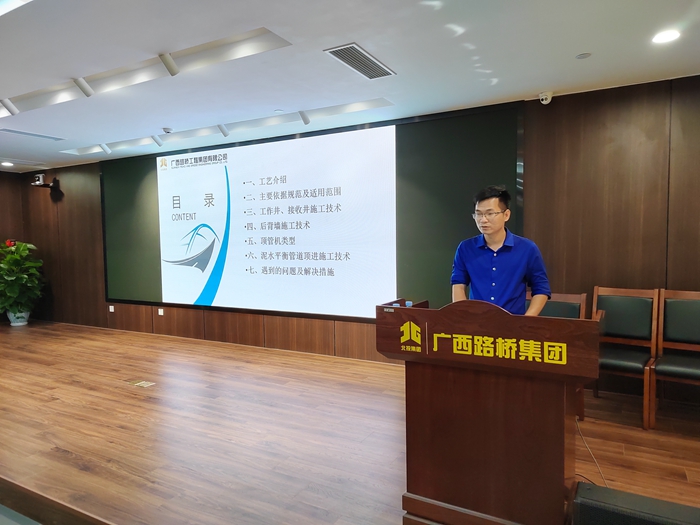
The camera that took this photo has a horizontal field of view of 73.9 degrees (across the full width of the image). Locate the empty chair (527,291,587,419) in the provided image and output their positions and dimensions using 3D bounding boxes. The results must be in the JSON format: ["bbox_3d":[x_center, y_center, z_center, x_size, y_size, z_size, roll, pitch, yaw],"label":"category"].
[{"bbox_3d":[1.431,0.730,3.465,0.453,0.960,0.535,2,4,41],"label":"empty chair"}]

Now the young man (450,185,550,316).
[{"bbox_3d":[0.761,0.445,2.430,0.530,1.670,0.420,1,4,29],"label":"young man"}]

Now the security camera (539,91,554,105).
[{"bbox_3d":[1.767,-1.469,4.187,0.125,0.096,0.125,1,4,28],"label":"security camera"}]

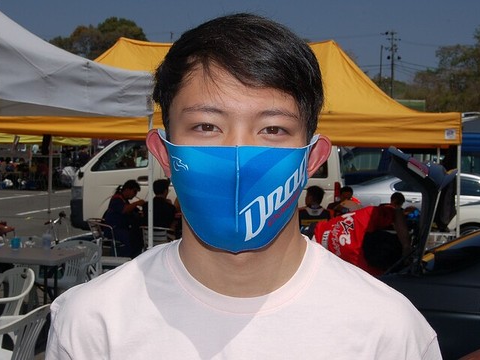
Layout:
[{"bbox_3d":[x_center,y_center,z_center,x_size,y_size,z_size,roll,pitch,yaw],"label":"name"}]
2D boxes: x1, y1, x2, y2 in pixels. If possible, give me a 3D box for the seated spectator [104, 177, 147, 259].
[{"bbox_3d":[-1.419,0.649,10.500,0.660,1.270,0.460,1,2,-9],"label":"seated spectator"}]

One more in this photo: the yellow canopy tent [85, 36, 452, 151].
[{"bbox_3d":[-0.200,-0.260,11.000,5.800,3.100,3.000,1,2,10],"label":"yellow canopy tent"}]

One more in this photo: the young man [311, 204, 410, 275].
[{"bbox_3d":[0.615,0.808,4.800,0.720,1.320,0.520,0,2,-30],"label":"young man"}]

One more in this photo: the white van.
[{"bbox_3d":[-0.530,0.183,15.650,4.700,1.960,1.690,1,1,5],"label":"white van"}]

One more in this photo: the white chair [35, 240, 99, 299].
[{"bbox_3d":[-1.574,0.946,7.800,0.560,0.800,0.560,2,2,27],"label":"white chair"}]

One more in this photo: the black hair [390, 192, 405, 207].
[{"bbox_3d":[1.879,0.253,10.200,0.170,0.180,0.200,1,1,6],"label":"black hair"}]

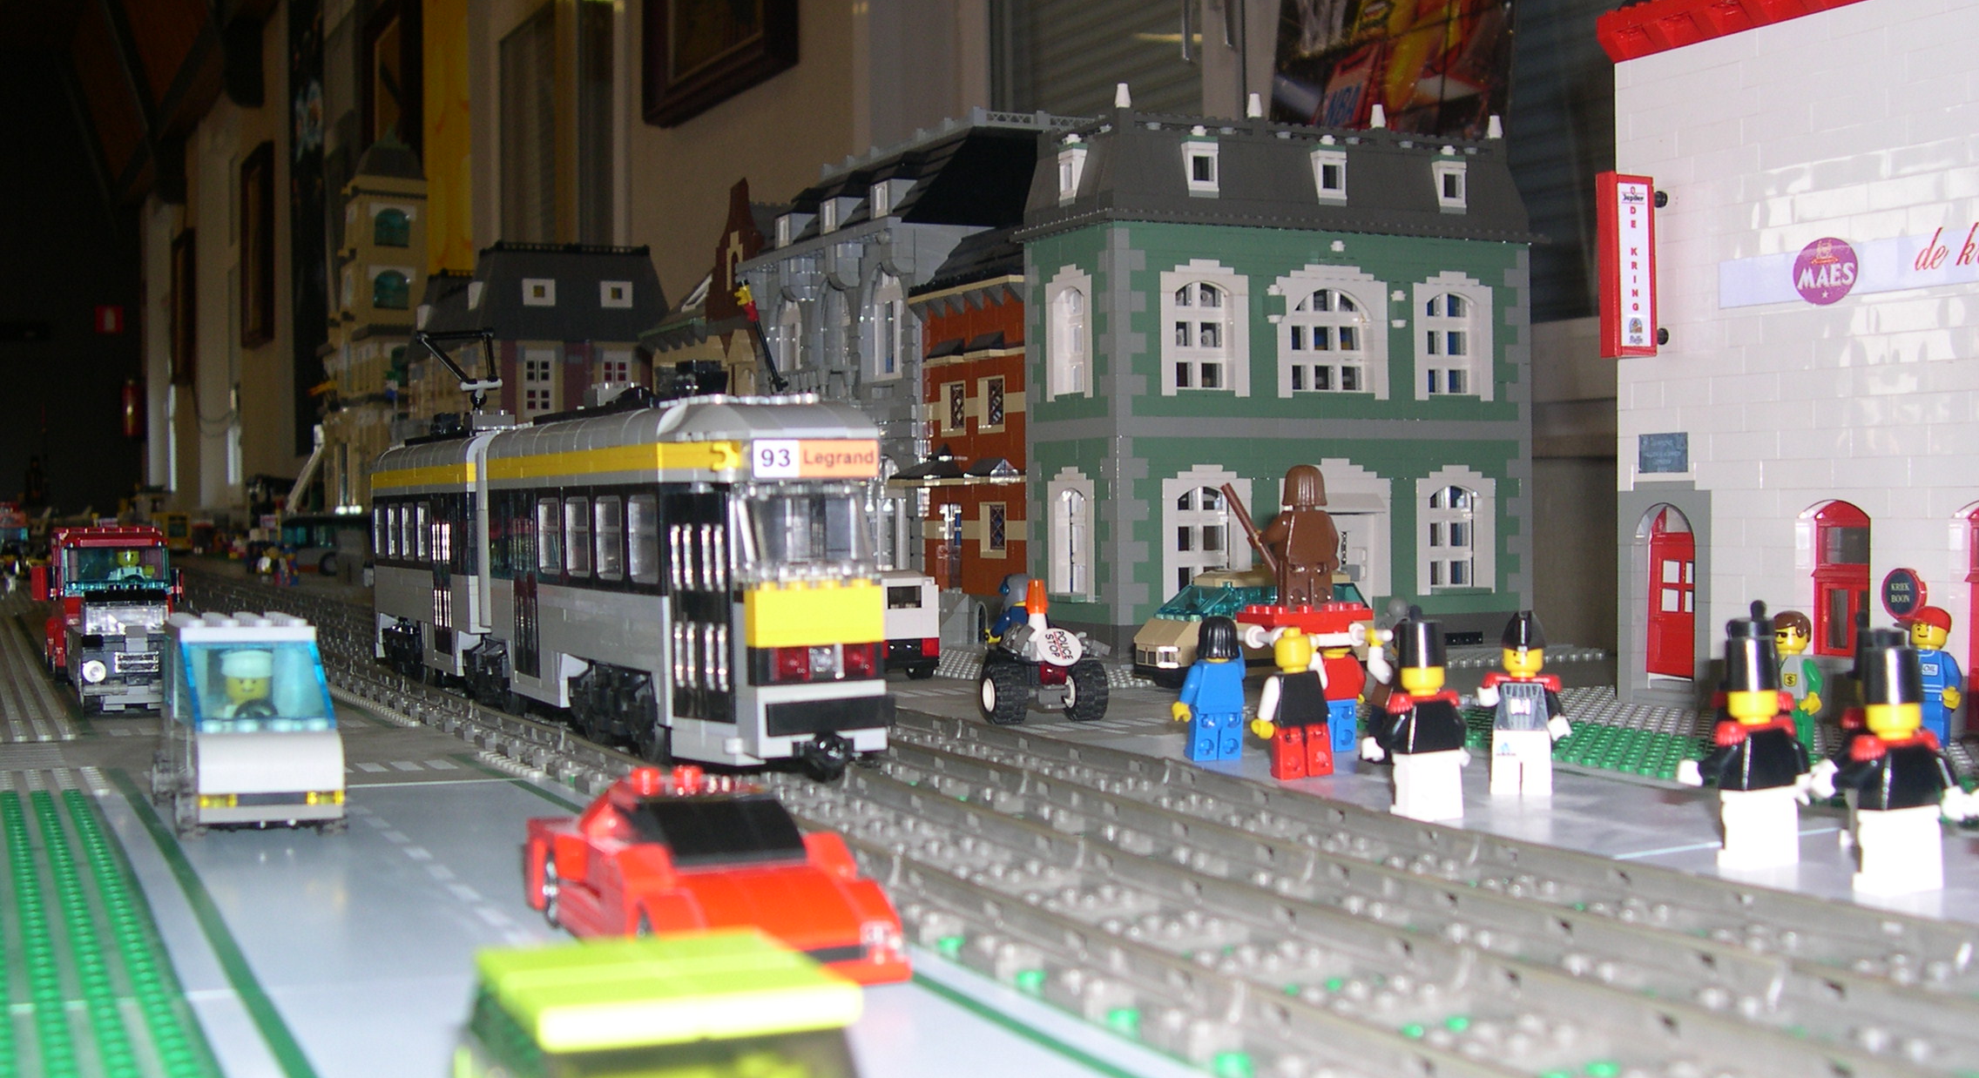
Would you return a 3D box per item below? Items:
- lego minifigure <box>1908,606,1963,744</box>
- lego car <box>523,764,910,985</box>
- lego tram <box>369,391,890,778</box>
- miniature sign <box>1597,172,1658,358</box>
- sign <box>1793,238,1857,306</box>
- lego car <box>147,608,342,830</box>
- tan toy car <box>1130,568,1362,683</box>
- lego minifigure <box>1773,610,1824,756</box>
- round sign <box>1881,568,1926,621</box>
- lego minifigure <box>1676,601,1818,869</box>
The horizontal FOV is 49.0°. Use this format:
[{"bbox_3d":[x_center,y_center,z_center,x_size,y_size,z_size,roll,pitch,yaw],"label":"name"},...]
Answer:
[{"bbox_3d":[0.269,0.040,0.625,0.015,0.041,0.024,-1,2,-42],"label":"lego minifigure"},{"bbox_3d":[-0.051,0.058,0.388,0.045,0.030,0.093,-1,1,-26],"label":"lego car"},{"bbox_3d":[-0.140,0.010,0.731,0.064,0.101,0.484,-1,1,-26],"label":"lego tram"},{"bbox_3d":[0.219,-0.093,0.748,0.017,0.063,0.011,-1,1,-27],"label":"miniature sign"},{"bbox_3d":[0.263,-0.084,0.683,0.002,0.022,0.024,-1,1,-28],"label":"sign"},{"bbox_3d":[-0.186,0.044,0.544,0.038,0.053,0.083,-1,1,-26],"label":"lego car"},{"bbox_3d":[0.114,0.038,0.939,0.103,0.048,0.037,-1,1,-26],"label":"tan toy car"},{"bbox_3d":[0.233,0.042,0.633,0.015,0.041,0.024,-1,1,-39],"label":"lego minifigure"},{"bbox_3d":[0.276,0.017,0.655,0.004,0.016,0.016,-1,1,-28],"label":"round sign"},{"bbox_3d":[0.164,0.042,0.466,0.027,0.057,0.016,-1,1,-26],"label":"lego minifigure"}]

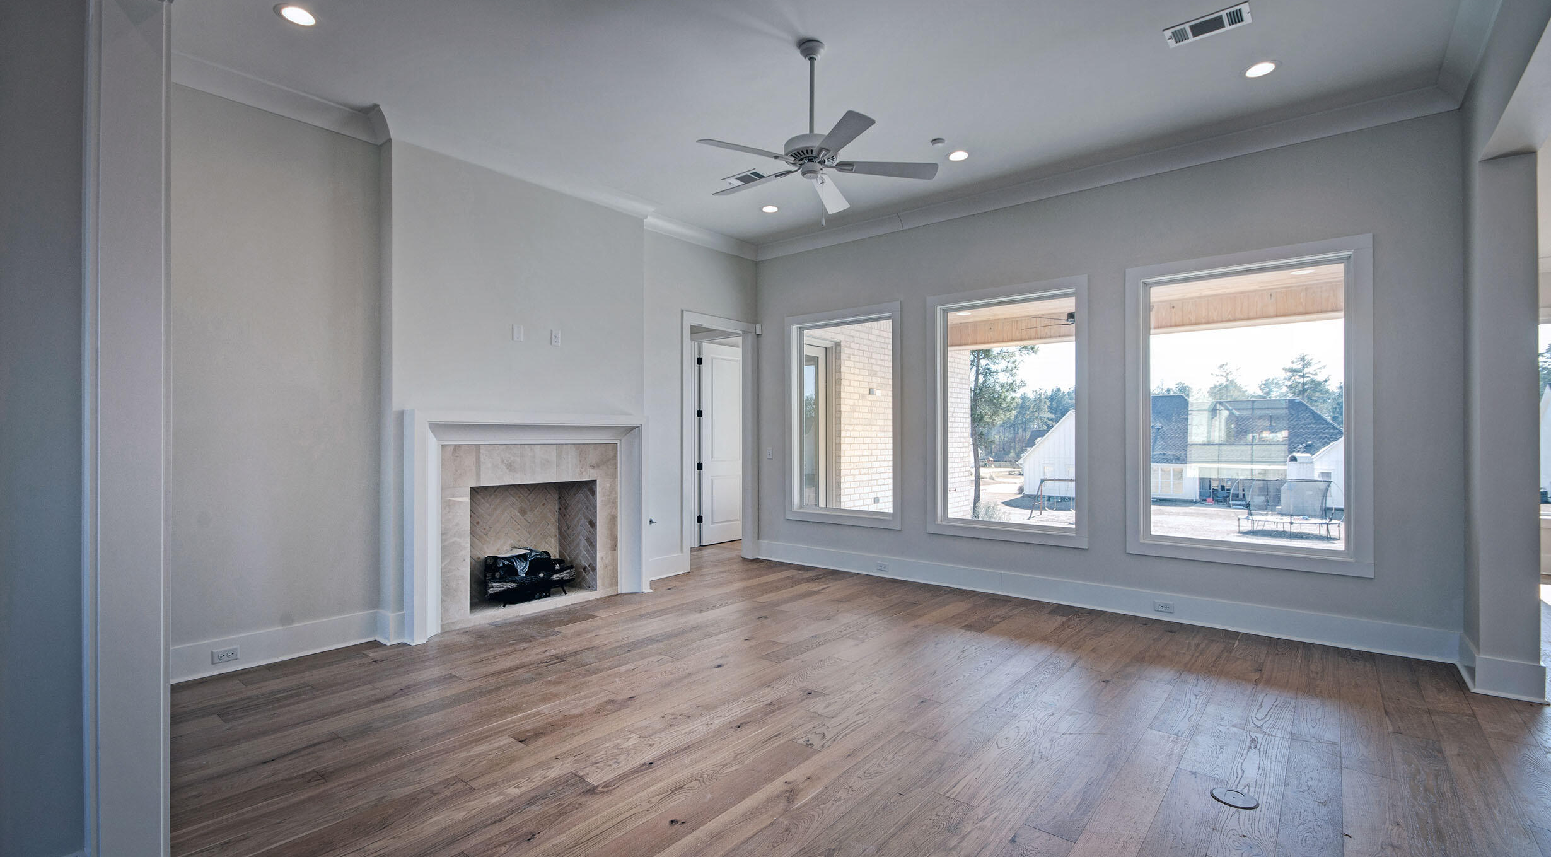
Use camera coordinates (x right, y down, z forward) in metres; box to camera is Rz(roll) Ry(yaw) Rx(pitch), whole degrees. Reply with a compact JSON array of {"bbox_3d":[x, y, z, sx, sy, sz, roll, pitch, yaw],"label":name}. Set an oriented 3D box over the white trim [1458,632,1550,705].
[{"bbox_3d":[3.864,1.269,3.448,0.277,0.189,0.499,0,0,39],"label":"white trim"}]

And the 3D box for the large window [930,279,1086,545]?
[{"bbox_3d":[1.895,-0.118,5.367,1.327,2.098,0.100,0,0,39],"label":"large window"}]

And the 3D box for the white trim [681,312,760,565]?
[{"bbox_3d":[-0.583,0.131,6.624,0.080,2.529,1.134,0,0,39],"label":"white trim"}]

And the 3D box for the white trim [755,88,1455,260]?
[{"bbox_3d":[1.820,-1.884,5.327,5.332,0.135,0.121,0,0,39],"label":"white trim"}]

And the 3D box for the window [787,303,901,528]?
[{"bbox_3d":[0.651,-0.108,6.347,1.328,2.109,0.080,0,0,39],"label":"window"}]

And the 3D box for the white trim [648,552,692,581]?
[{"bbox_3d":[-1.016,1.299,6.040,0.025,0.186,0.621,0,0,39],"label":"white trim"}]

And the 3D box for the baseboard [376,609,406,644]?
[{"bbox_3d":[-2.499,1.289,4.188,0.182,0.189,0.115,0,0,39],"label":"baseboard"}]

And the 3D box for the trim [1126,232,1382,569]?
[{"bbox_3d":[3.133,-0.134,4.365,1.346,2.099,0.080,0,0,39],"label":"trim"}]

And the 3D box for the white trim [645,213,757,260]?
[{"bbox_3d":[-0.670,-1.873,6.383,0.121,0.130,1.620,0,0,39],"label":"white trim"}]

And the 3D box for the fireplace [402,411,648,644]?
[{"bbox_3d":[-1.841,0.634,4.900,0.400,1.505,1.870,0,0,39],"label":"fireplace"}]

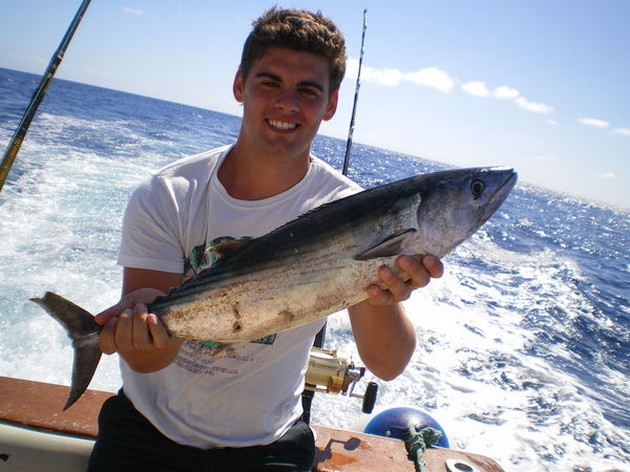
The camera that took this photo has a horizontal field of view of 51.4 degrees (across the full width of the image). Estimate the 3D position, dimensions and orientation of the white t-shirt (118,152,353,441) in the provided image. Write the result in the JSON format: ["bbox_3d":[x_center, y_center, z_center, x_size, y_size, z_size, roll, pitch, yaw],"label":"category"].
[{"bbox_3d":[-0.118,0.106,1.130,0.460,0.530,0.280,11,7,-4],"label":"white t-shirt"}]

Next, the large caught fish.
[{"bbox_3d":[-0.044,0.044,0.880,0.670,0.160,0.100,-20,2,3],"label":"large caught fish"}]

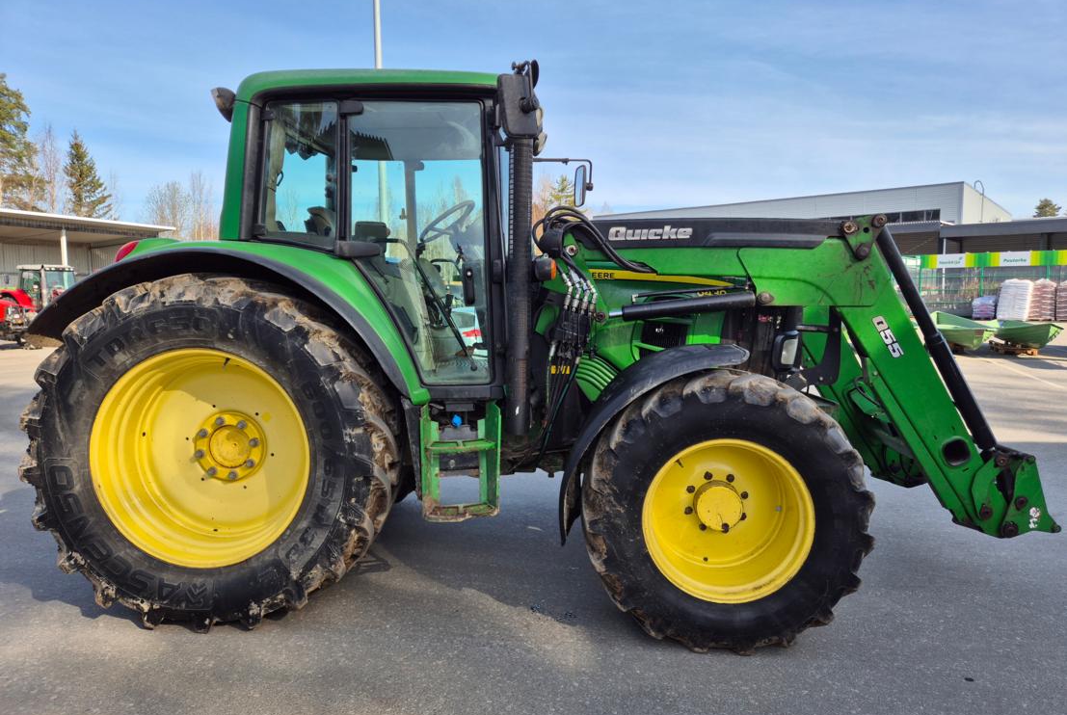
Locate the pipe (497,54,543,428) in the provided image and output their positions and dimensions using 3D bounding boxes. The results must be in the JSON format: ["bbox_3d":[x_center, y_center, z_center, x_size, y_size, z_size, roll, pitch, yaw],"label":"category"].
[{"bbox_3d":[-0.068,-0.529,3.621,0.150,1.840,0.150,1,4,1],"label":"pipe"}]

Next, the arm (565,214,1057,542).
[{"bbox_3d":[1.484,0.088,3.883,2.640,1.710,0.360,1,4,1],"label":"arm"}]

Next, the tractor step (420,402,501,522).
[{"bbox_3d":[-0.354,0.524,3.612,0.375,0.600,0.250,1,4,1],"label":"tractor step"}]

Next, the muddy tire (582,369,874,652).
[{"bbox_3d":[0.897,0.696,3.394,1.310,1.270,0.470,2,4,7],"label":"muddy tire"}]

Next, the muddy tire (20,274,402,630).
[{"bbox_3d":[-1.509,0.407,3.476,1.720,1.660,0.600,1,4,1],"label":"muddy tire"}]

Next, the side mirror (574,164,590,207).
[{"bbox_3d":[0.342,-1.259,5.186,0.070,0.310,0.190,-1,5,-22],"label":"side mirror"}]

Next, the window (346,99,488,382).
[{"bbox_3d":[-0.573,-0.577,3.595,0.745,1.400,0.070,1,4,1],"label":"window"}]

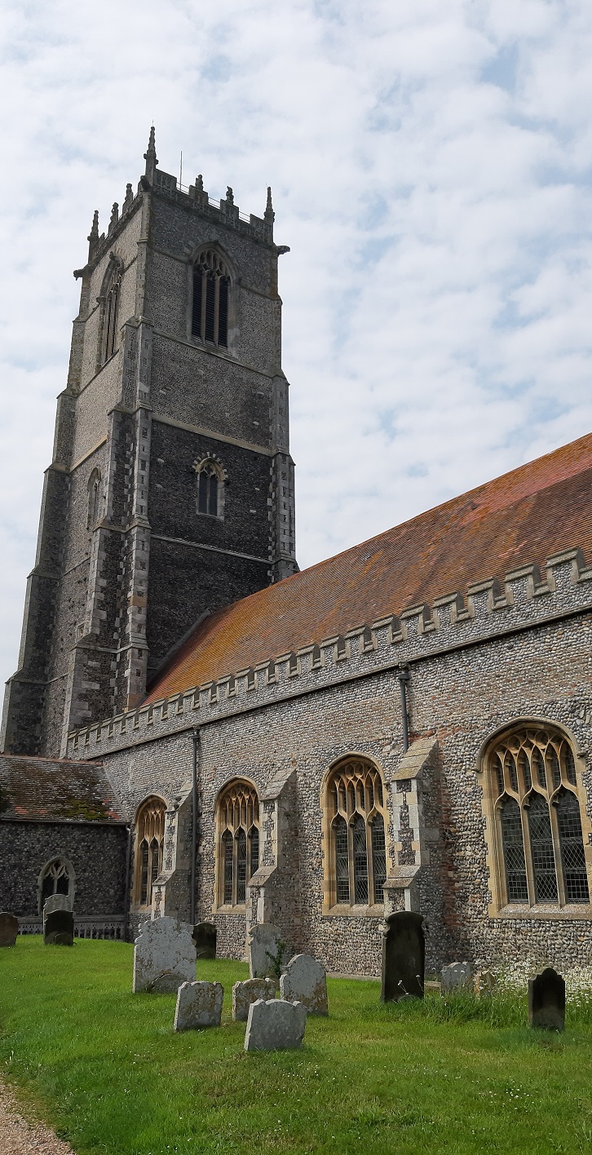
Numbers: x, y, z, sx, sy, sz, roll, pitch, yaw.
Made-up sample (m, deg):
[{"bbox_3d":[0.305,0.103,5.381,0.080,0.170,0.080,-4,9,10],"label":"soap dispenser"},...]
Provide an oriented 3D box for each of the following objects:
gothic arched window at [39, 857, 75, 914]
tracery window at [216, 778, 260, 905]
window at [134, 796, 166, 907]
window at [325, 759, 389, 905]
[{"bbox_3d":[-7.606,9.760,28.544,1.180,1.700,0.300,13,-24,-34],"label":"gothic arched window"},{"bbox_3d":[-1.486,7.372,25.100,0.400,3.420,2.280,13,-24,-34],"label":"tracery window"},{"bbox_3d":[-4.574,8.808,29.096,0.400,3.420,2.280,13,-24,-34],"label":"window"},{"bbox_3d":[1.519,5.974,21.211,0.400,3.420,2.280,13,-24,-34],"label":"window"}]

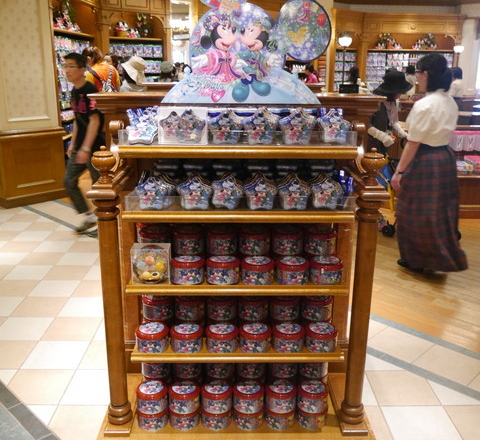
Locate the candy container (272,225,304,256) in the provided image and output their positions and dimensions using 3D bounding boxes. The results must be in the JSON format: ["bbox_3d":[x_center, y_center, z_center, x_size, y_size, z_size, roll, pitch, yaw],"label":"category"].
[{"bbox_3d":[0.194,0.082,2.097,0.127,0.075,0.127,0,16,0],"label":"candy container"}]

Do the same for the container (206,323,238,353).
[{"bbox_3d":[-0.074,0.466,2.059,0.127,0.075,0.127,0,16,0],"label":"container"}]

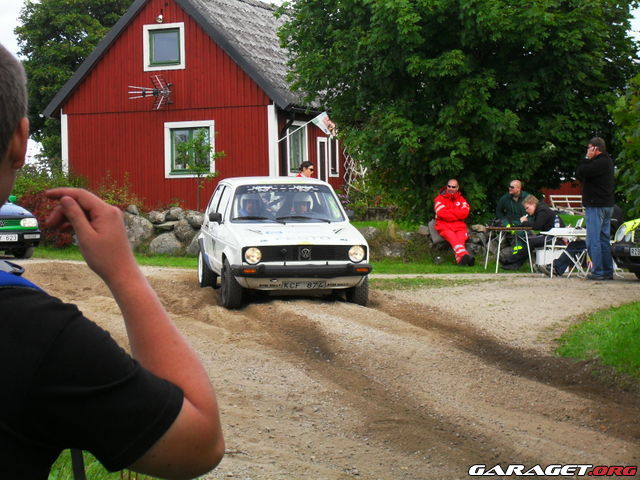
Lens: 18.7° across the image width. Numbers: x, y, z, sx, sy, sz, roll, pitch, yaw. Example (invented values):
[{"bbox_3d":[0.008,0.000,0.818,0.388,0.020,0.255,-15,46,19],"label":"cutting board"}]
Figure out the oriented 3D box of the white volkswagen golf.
[{"bbox_3d":[-0.470,-0.010,22.650,1.620,1.410,3.800,-1,4,-10],"label":"white volkswagen golf"}]

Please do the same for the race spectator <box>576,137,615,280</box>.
[{"bbox_3d":[3.530,-0.400,24.900,0.460,1.810,0.520,0,3,25],"label":"race spectator"}]

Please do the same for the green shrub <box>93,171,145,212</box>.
[{"bbox_3d":[-4.100,-0.850,39.500,1.150,1.050,1.050,-1,2,0],"label":"green shrub"}]

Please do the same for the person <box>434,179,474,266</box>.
[{"bbox_3d":[1.990,-0.260,28.500,0.600,1.280,0.880,-1,2,-9],"label":"person"}]

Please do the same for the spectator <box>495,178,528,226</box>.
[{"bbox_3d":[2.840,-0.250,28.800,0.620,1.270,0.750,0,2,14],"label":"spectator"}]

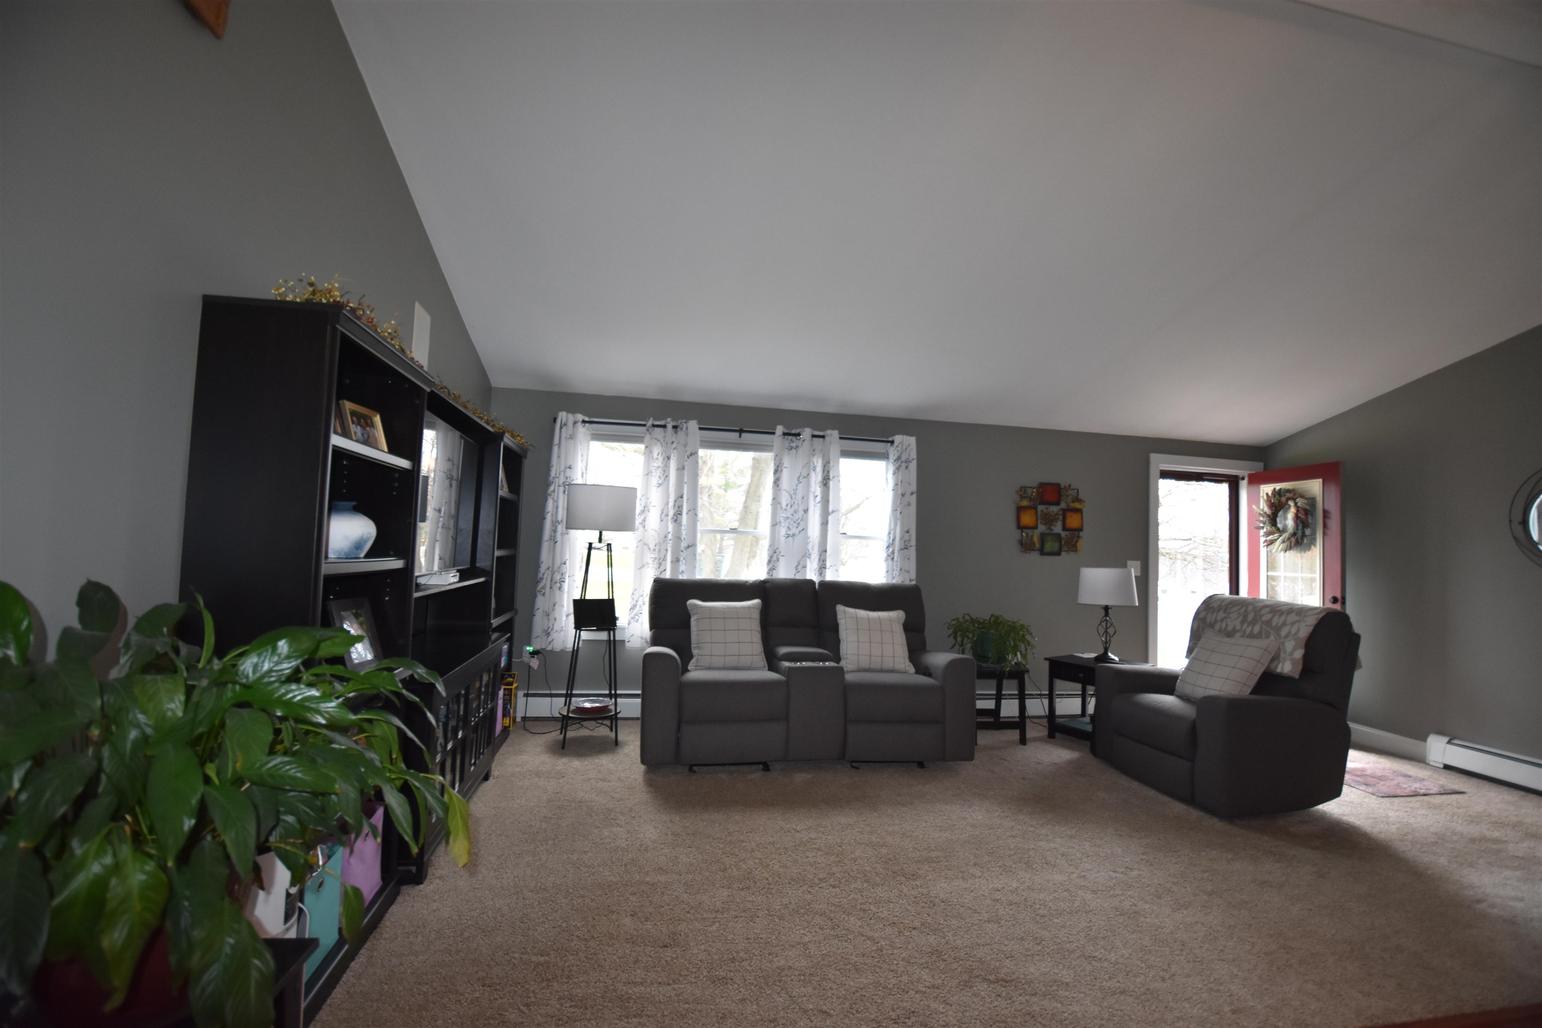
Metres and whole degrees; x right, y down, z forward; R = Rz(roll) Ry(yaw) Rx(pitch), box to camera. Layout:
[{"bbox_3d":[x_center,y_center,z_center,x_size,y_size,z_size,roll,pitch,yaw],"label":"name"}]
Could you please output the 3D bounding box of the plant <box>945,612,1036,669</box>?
[{"bbox_3d":[1.521,0.879,4.458,0.600,0.390,0.550,3,-3,-11],"label":"plant"}]

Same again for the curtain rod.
[{"bbox_3d":[-0.260,-0.595,4.688,2.430,0.035,0.090,3,-3,-9],"label":"curtain rod"}]

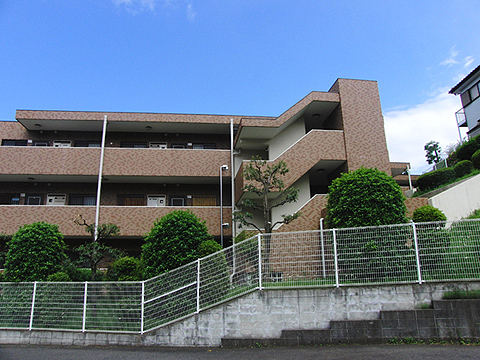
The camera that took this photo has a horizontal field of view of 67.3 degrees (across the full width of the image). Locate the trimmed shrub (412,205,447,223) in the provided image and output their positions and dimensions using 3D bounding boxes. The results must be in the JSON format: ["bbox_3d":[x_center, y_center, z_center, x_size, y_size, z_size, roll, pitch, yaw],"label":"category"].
[{"bbox_3d":[6.070,1.166,11.549,1.087,0.772,1.087,-1,-15,0],"label":"trimmed shrub"}]

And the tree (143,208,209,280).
[{"bbox_3d":[-2.150,2.716,12.322,2.419,3.385,2.419,-1,-15,0],"label":"tree"}]

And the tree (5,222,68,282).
[{"bbox_3d":[-7.751,3.356,13.524,2.358,3.537,2.358,-1,-15,0],"label":"tree"}]

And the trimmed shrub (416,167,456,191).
[{"bbox_3d":[9.558,-0.078,17.536,1.941,1.204,1.164,-1,-15,0],"label":"trimmed shrub"}]

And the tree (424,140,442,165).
[{"bbox_3d":[14.355,-1.830,26.747,1.332,2.334,1.332,-1,-15,0],"label":"tree"}]

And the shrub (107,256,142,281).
[{"bbox_3d":[-4.398,3.702,13.730,1.372,1.546,1.372,-1,-15,0],"label":"shrub"}]

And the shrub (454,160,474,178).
[{"bbox_3d":[10.664,-0.502,17.124,0.947,0.887,0.947,-1,-15,0],"label":"shrub"}]

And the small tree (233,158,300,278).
[{"bbox_3d":[0.940,1.261,12.374,2.260,4.342,2.147,-1,-15,0],"label":"small tree"}]

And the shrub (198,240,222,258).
[{"bbox_3d":[-0.994,2.979,12.352,1.131,1.932,1.131,-1,-15,0],"label":"shrub"}]

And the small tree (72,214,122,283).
[{"bbox_3d":[-5.356,3.129,13.469,1.794,3.715,1.704,-1,-15,0],"label":"small tree"}]

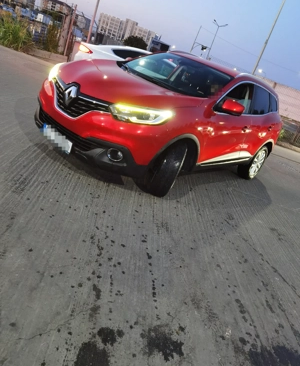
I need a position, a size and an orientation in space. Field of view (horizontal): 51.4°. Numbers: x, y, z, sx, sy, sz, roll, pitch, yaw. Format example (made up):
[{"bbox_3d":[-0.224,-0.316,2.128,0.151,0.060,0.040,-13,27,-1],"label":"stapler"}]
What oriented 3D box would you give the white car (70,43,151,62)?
[{"bbox_3d":[0.027,-3.233,9.800,4.700,1.480,1.830,16,20,-11],"label":"white car"}]

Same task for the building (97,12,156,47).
[{"bbox_3d":[-22.252,-130.125,275.381,49.000,26.000,15.000,16,20,-11],"label":"building"}]

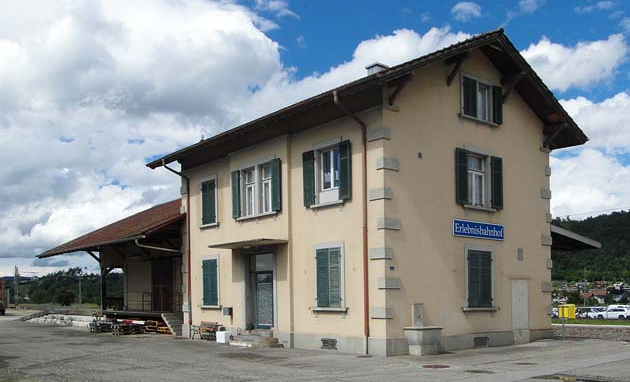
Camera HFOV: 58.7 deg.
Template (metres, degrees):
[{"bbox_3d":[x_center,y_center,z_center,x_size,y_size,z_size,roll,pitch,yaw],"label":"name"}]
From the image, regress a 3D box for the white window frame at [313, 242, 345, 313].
[{"bbox_3d":[0.483,2.732,17.877,0.150,2.136,1.534,8,-13,-37],"label":"white window frame"}]

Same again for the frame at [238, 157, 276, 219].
[{"bbox_3d":[-2.222,-0.012,21.607,0.150,2.036,2.818,8,-13,-37],"label":"frame"}]

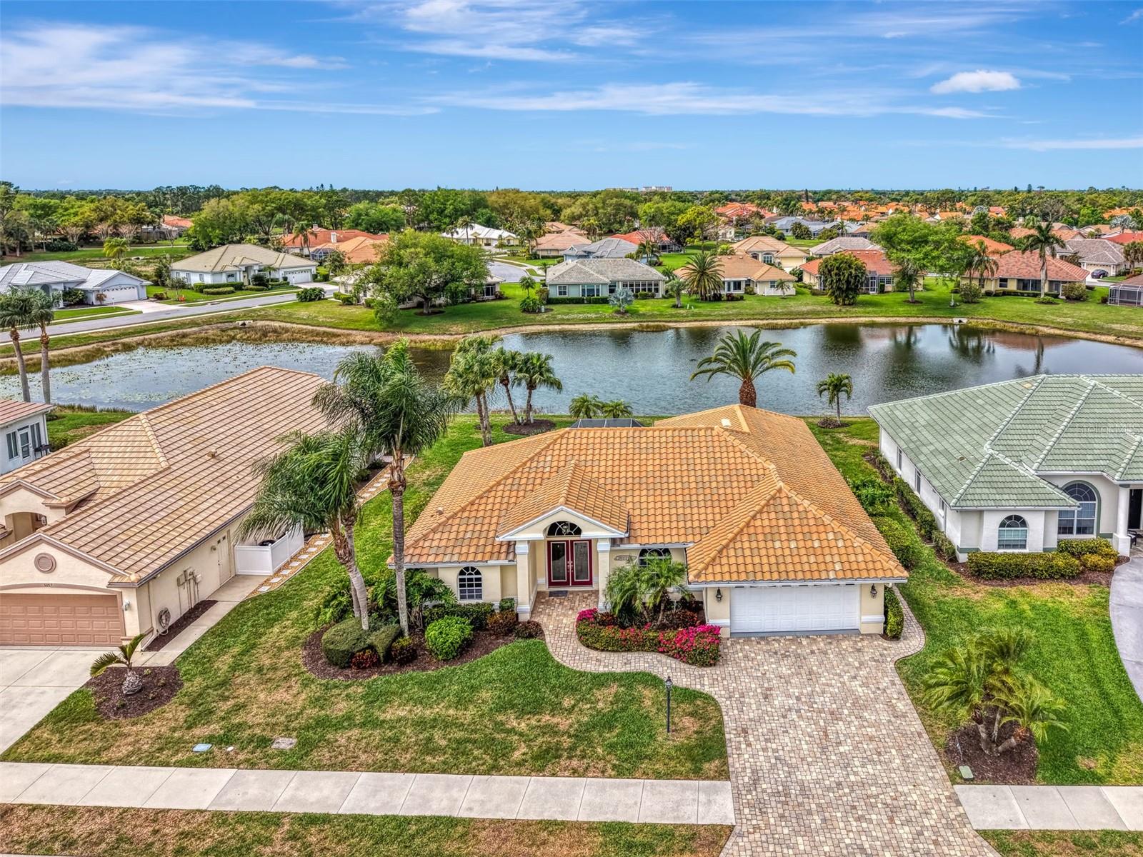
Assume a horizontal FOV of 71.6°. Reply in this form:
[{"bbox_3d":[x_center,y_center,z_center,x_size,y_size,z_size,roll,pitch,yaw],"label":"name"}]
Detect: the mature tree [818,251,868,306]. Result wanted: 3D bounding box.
[{"bbox_3d":[39.808,-21.756,115.324,6.700,7.500,6.500,0,17,0],"label":"mature tree"}]

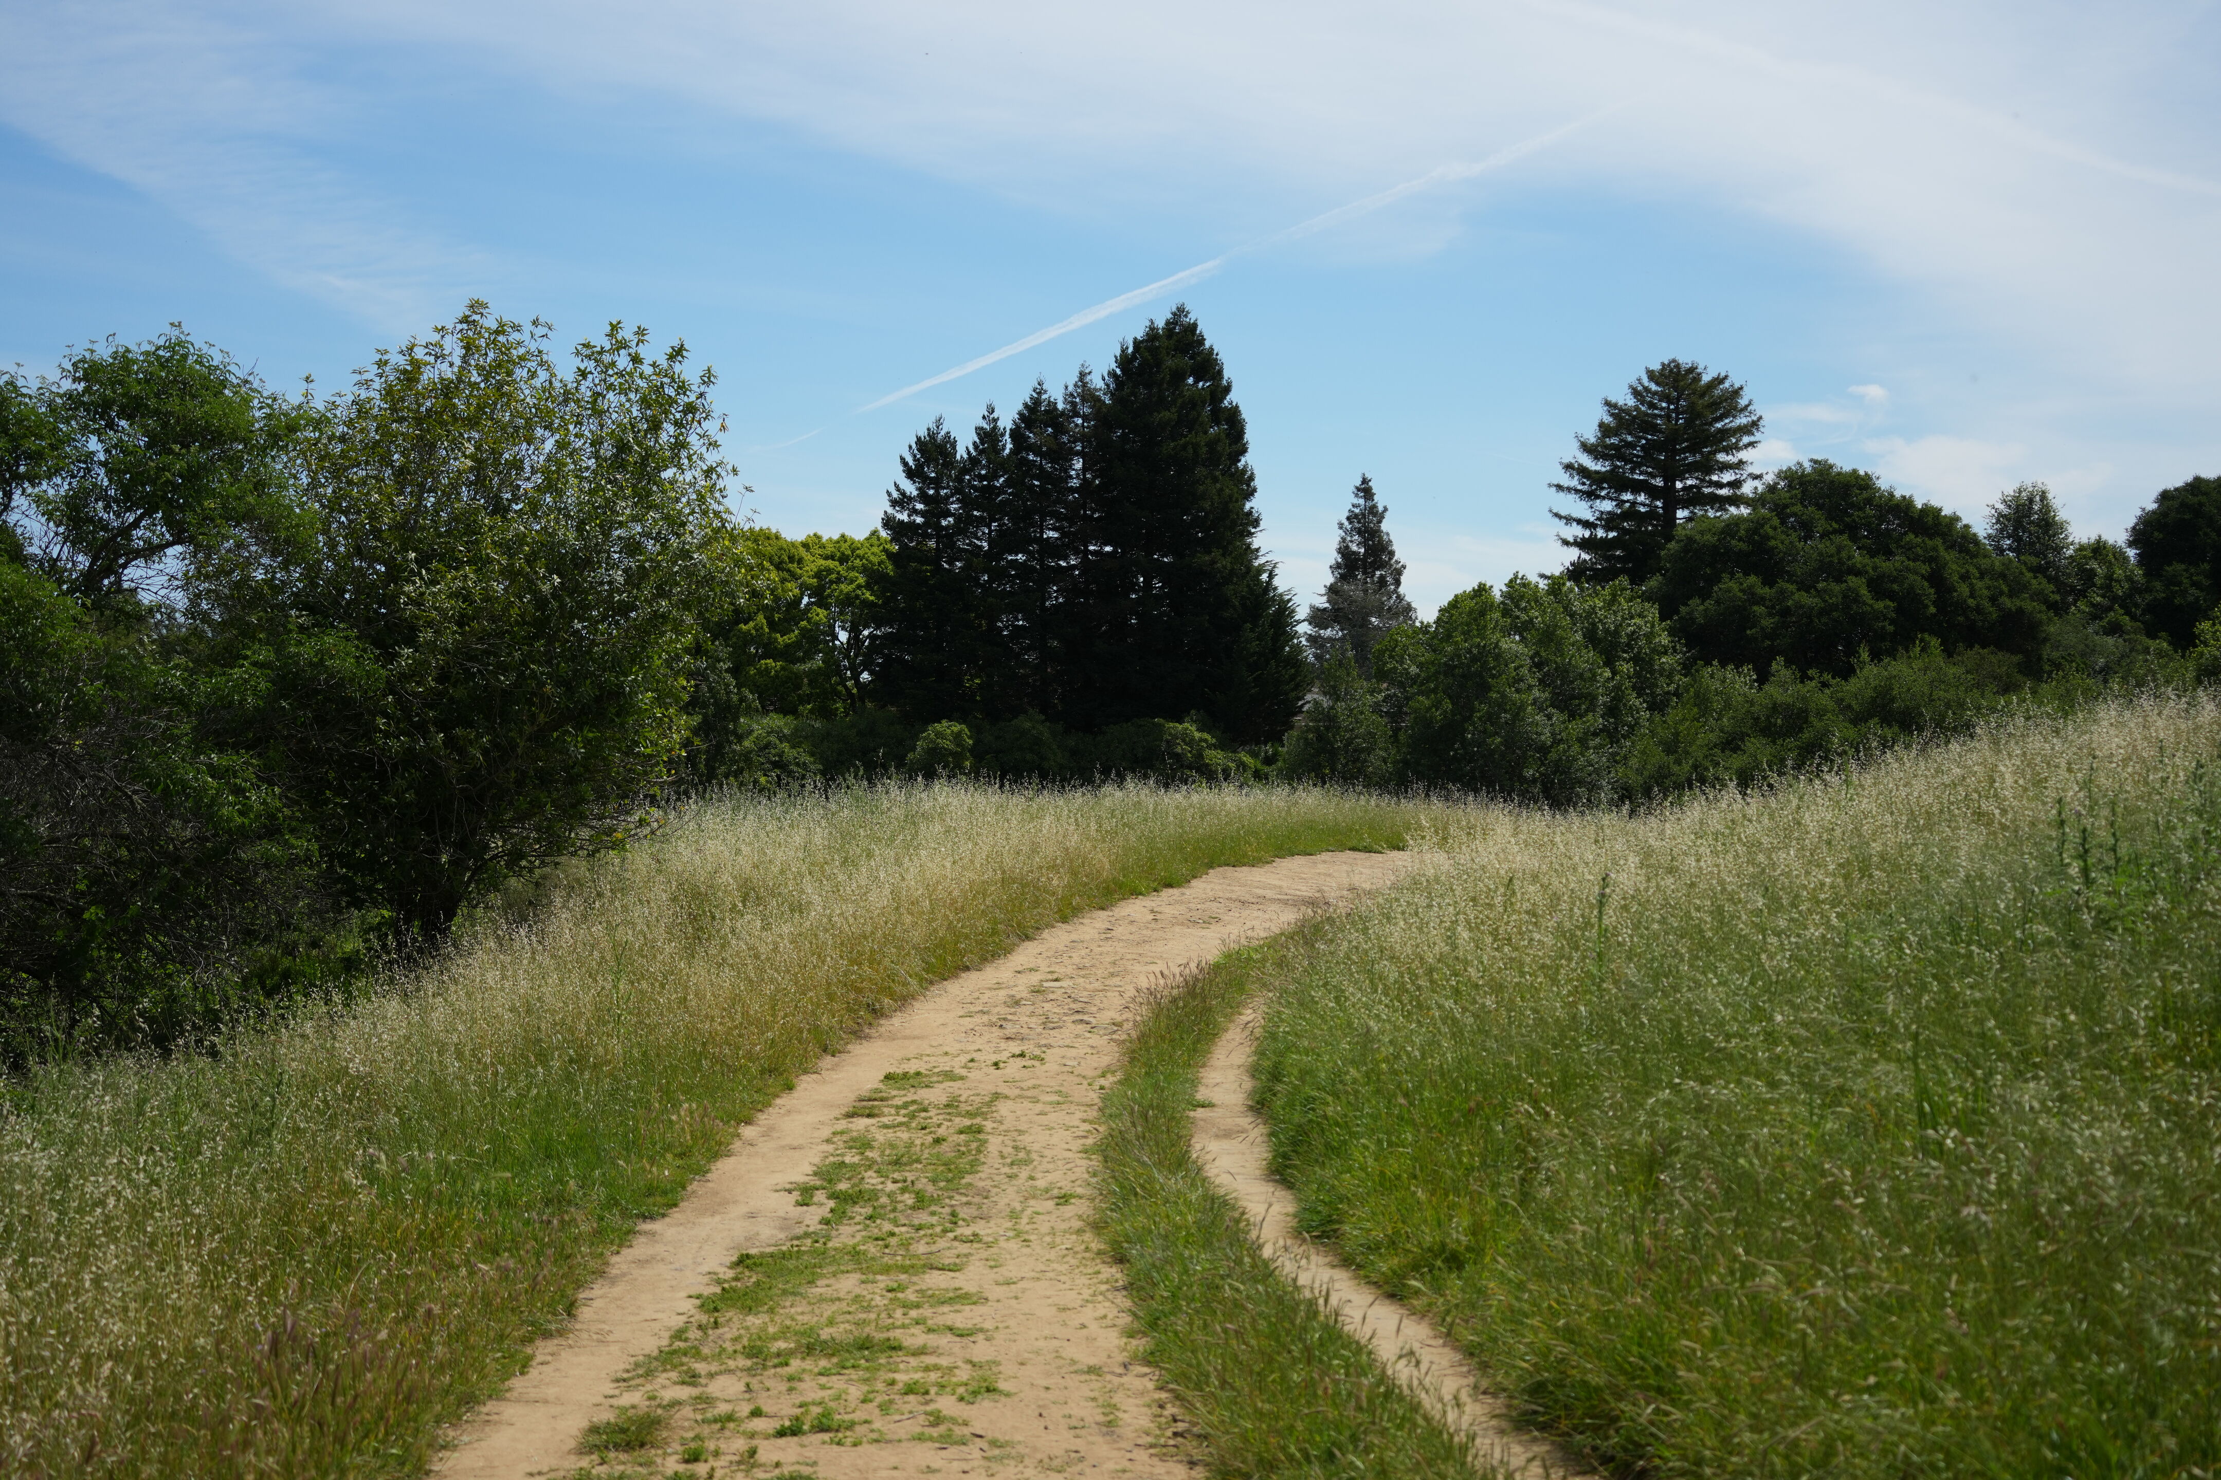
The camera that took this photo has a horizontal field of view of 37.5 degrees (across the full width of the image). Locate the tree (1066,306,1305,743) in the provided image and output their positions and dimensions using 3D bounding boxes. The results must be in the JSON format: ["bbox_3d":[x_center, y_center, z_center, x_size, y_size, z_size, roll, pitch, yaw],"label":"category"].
[{"bbox_3d":[2.420,-6.630,105.000,7.690,14.600,7.310,0,-1,0],"label":"tree"}]

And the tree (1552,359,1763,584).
[{"bbox_3d":[21.910,-8.070,130.000,8.830,14.210,8.830,0,-1,0],"label":"tree"}]

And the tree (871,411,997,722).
[{"bbox_3d":[-5.820,-5.100,108.000,4.010,11.240,4.010,0,-1,0],"label":"tree"}]

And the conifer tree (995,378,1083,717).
[{"bbox_3d":[-2.320,-5.730,108.000,3.210,12.500,3.210,0,-1,0],"label":"conifer tree"}]

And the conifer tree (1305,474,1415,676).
[{"bbox_3d":[11.500,-6.130,150.000,5.100,12.100,5.100,0,-1,0],"label":"conifer tree"}]

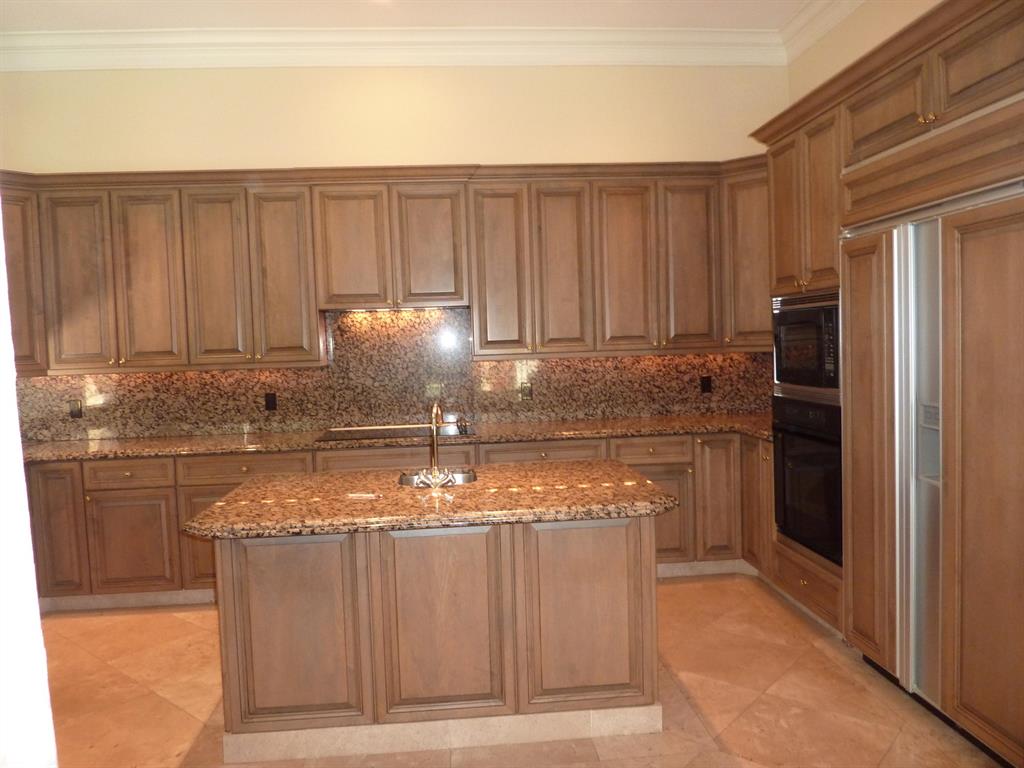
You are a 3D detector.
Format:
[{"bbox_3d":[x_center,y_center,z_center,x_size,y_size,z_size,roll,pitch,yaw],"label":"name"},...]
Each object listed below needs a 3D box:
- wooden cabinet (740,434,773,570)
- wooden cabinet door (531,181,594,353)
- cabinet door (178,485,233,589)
[{"bbox_3d":[1.388,0.675,4.161,0.030,0.749,0.384,-2,3,-4],"label":"wooden cabinet"},{"bbox_3d":[0.315,-0.703,4.501,0.367,1.023,0.030,-2,3,-4],"label":"wooden cabinet door"},{"bbox_3d":[-1.671,0.855,4.146,0.366,0.582,0.022,-2,3,-4],"label":"cabinet door"}]

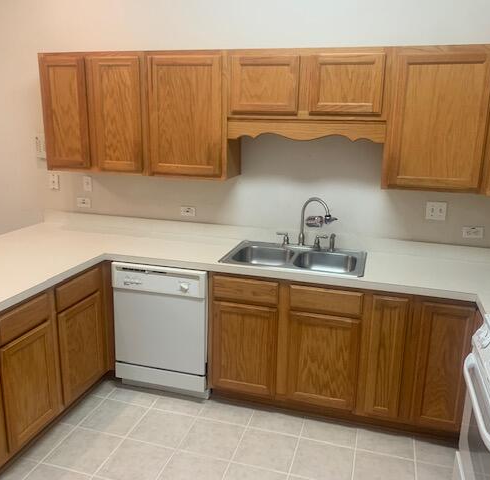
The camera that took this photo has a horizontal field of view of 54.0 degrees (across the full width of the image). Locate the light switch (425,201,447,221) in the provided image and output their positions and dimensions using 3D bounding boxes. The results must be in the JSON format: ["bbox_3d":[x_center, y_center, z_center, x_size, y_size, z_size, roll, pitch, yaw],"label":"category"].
[{"bbox_3d":[1.172,-0.175,2.933,0.115,0.115,0.016,5,15,15],"label":"light switch"}]

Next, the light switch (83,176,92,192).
[{"bbox_3d":[-1.172,-0.413,3.576,0.070,0.115,0.014,5,15,15],"label":"light switch"}]

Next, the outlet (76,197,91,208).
[{"bbox_3d":[-1.209,-0.277,3.620,0.115,0.070,0.014,5,15,15],"label":"outlet"}]

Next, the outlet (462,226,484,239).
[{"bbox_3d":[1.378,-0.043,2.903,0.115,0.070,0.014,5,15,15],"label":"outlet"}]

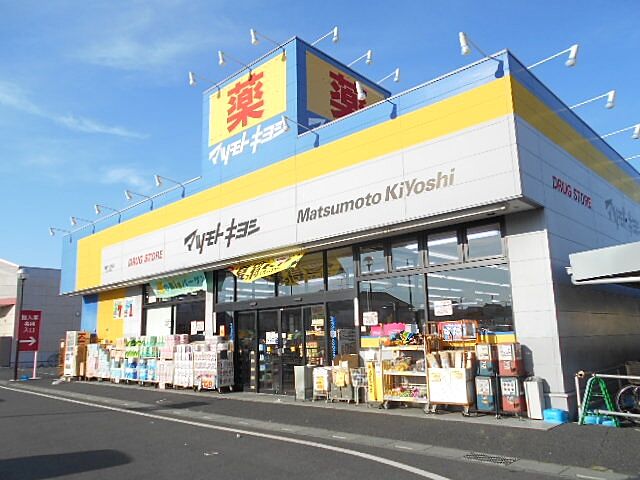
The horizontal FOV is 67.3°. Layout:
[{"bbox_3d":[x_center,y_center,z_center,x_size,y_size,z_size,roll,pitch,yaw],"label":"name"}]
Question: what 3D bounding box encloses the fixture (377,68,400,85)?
[{"bbox_3d":[2.058,-4.783,14.338,0.880,0.400,0.150,-12,-15,43],"label":"fixture"}]

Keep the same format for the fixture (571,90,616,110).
[{"bbox_3d":[5.832,-2.853,10.285,0.920,0.380,0.150,-12,-15,43],"label":"fixture"}]

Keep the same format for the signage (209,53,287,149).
[{"bbox_3d":[-2.120,-3.824,13.437,3.500,1.600,0.100,-12,-15,43],"label":"signage"}]

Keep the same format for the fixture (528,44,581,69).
[{"bbox_3d":[4.167,-3.126,8.593,0.920,0.380,0.150,-12,-15,43],"label":"fixture"}]

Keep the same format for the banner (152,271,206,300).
[{"bbox_3d":[-5.236,1.695,17.594,3.840,0.720,0.256,-12,-15,43],"label":"banner"}]

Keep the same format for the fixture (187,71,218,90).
[{"bbox_3d":[-3.812,-5.138,15.848,0.150,0.480,1.104,-12,-15,43],"label":"fixture"}]

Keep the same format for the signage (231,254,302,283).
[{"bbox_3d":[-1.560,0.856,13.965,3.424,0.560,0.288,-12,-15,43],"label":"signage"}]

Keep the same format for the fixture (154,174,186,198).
[{"bbox_3d":[-4.765,-1.763,15.095,0.150,0.420,0.920,-12,-15,43],"label":"fixture"}]

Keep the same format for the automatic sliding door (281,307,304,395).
[{"bbox_3d":[-0.747,3.167,13.686,0.984,2.328,0.096,-12,-15,43],"label":"automatic sliding door"}]

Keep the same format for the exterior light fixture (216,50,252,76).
[{"bbox_3d":[-2.591,-5.331,14.650,0.150,0.464,1.136,-12,-15,43],"label":"exterior light fixture"}]

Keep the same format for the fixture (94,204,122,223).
[{"bbox_3d":[-8.915,-1.193,20.243,0.150,0.416,1.056,-12,-15,43],"label":"fixture"}]

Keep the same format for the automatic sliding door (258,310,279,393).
[{"bbox_3d":[-1.482,3.339,14.384,1.024,2.328,0.096,-12,-15,43],"label":"automatic sliding door"}]

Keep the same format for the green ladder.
[{"bbox_3d":[4.414,2.509,7.581,0.530,0.750,0.380,-12,-15,43],"label":"green ladder"}]

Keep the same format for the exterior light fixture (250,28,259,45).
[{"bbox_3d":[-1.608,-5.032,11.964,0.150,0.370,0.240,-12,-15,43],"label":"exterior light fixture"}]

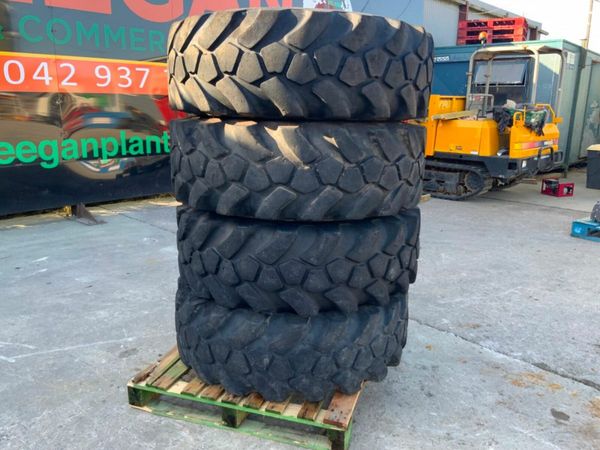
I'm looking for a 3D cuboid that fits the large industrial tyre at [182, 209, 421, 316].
[{"bbox_3d":[-0.010,0.070,2.889,1.360,0.450,1.360,0,13,0],"label":"large industrial tyre"}]

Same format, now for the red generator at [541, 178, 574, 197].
[{"bbox_3d":[4.677,-0.687,9.085,0.364,0.289,0.415,-3,14,-15],"label":"red generator"}]

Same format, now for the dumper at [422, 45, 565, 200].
[{"bbox_3d":[2.831,-1.905,9.770,1.950,2.460,3.600,-12,18,-43],"label":"dumper"}]

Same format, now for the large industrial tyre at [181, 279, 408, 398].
[{"bbox_3d":[-0.045,0.497,3.017,1.360,0.450,1.360,0,13,0],"label":"large industrial tyre"}]

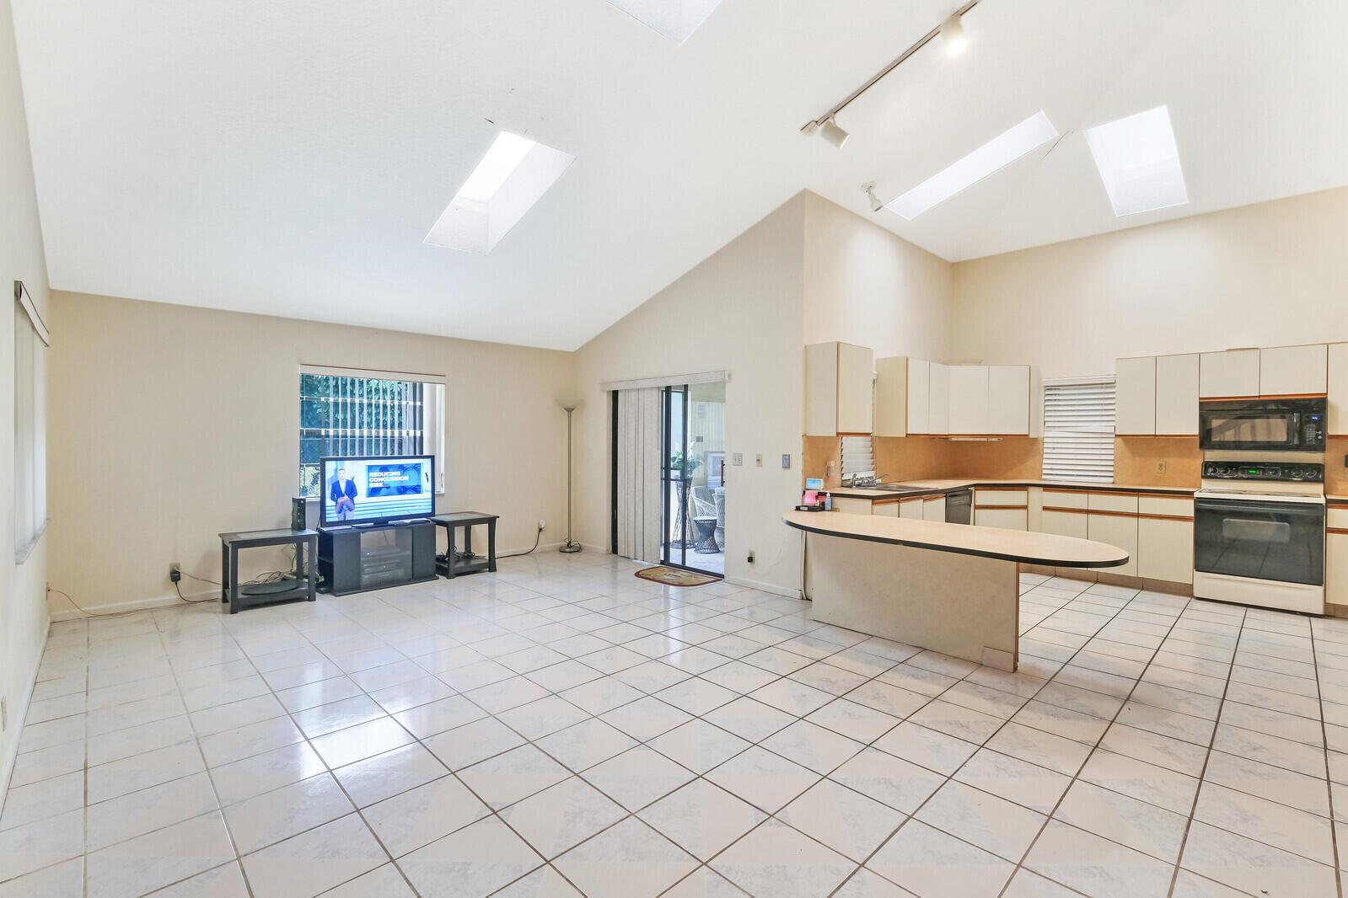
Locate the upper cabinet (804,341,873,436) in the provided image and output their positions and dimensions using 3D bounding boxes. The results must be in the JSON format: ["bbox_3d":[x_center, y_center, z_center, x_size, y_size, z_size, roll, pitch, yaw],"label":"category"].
[{"bbox_3d":[1.456,-0.499,4.959,0.590,0.785,0.330,-1,1,-42],"label":"upper cabinet"}]

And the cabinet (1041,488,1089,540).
[{"bbox_3d":[4.140,0.790,5.816,0.606,0.780,0.375,-1,1,-44],"label":"cabinet"}]

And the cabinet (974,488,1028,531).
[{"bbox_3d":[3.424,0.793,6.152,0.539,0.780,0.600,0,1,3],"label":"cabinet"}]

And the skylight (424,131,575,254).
[{"bbox_3d":[-1.358,-1.907,4.224,0.526,0.150,1.287,-1,-18,-42],"label":"skylight"}]

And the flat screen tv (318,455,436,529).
[{"bbox_3d":[-2.786,0.385,5.343,0.970,0.640,0.160,-1,1,-42],"label":"flat screen tv"}]

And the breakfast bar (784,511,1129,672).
[{"bbox_3d":[1.728,0.949,3.897,2.250,0.760,1.080,1,1,44],"label":"breakfast bar"}]

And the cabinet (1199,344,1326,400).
[{"bbox_3d":[5.153,-0.651,4.949,0.755,0.420,0.335,1,1,44],"label":"cabinet"}]

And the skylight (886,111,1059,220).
[{"bbox_3d":[2.709,-2.625,5.212,0.556,0.150,1.347,1,-20,-46],"label":"skylight"}]

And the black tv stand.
[{"bbox_3d":[-2.801,1.011,5.355,0.907,0.545,0.455,-1,1,-44],"label":"black tv stand"}]

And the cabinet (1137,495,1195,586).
[{"bbox_3d":[4.683,0.803,5.297,0.606,0.780,0.378,-1,1,-44],"label":"cabinet"}]

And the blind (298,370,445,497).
[{"bbox_3d":[-2.942,-0.155,5.597,1.310,1.240,0.110,-1,1,-42],"label":"blind"}]

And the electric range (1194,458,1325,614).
[{"bbox_3d":[5.083,0.732,4.901,0.638,1.180,0.756,-1,1,-44],"label":"electric range"}]

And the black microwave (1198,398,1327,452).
[{"bbox_3d":[5.144,-0.213,4.944,0.750,0.450,0.375,1,1,44],"label":"black microwave"}]

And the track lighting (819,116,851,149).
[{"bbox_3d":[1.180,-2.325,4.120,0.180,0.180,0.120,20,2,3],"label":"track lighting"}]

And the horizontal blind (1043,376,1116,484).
[{"bbox_3d":[4.298,-0.196,5.986,0.640,1.140,0.090,1,1,44],"label":"horizontal blind"}]

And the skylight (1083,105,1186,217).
[{"bbox_3d":[4.136,-2.516,4.986,1.310,0.140,0.530,22,-15,-40],"label":"skylight"}]

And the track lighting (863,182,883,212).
[{"bbox_3d":[1.760,-2.233,4.980,0.170,0.240,0.140,0,1,-22],"label":"track lighting"}]

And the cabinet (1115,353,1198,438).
[{"bbox_3d":[4.663,-0.501,5.425,0.605,0.755,0.335,1,1,44],"label":"cabinet"}]

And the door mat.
[{"bbox_3d":[-0.007,1.281,5.647,0.478,0.015,0.823,-1,1,-44],"label":"door mat"}]

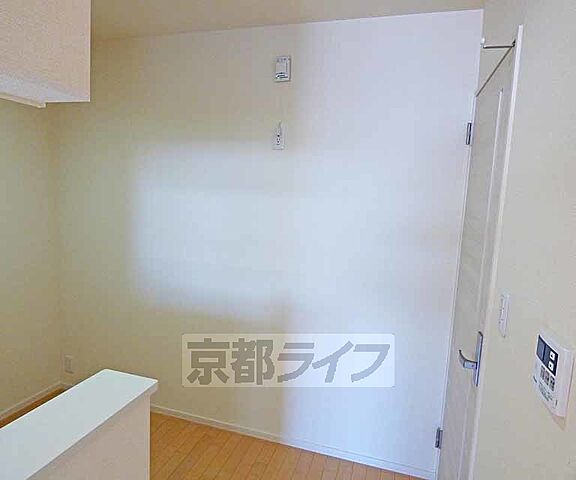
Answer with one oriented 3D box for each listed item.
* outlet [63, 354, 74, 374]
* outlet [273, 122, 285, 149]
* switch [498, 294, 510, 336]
[{"bbox_3d":[-1.585,0.897,2.497,0.070,0.120,0.010,5,6,15],"label":"outlet"},{"bbox_3d":[-0.054,-0.563,1.931,0.071,0.125,0.012,5,6,15],"label":"outlet"},{"bbox_3d":[0.644,0.224,1.039,0.010,0.120,0.070,5,6,15],"label":"switch"}]

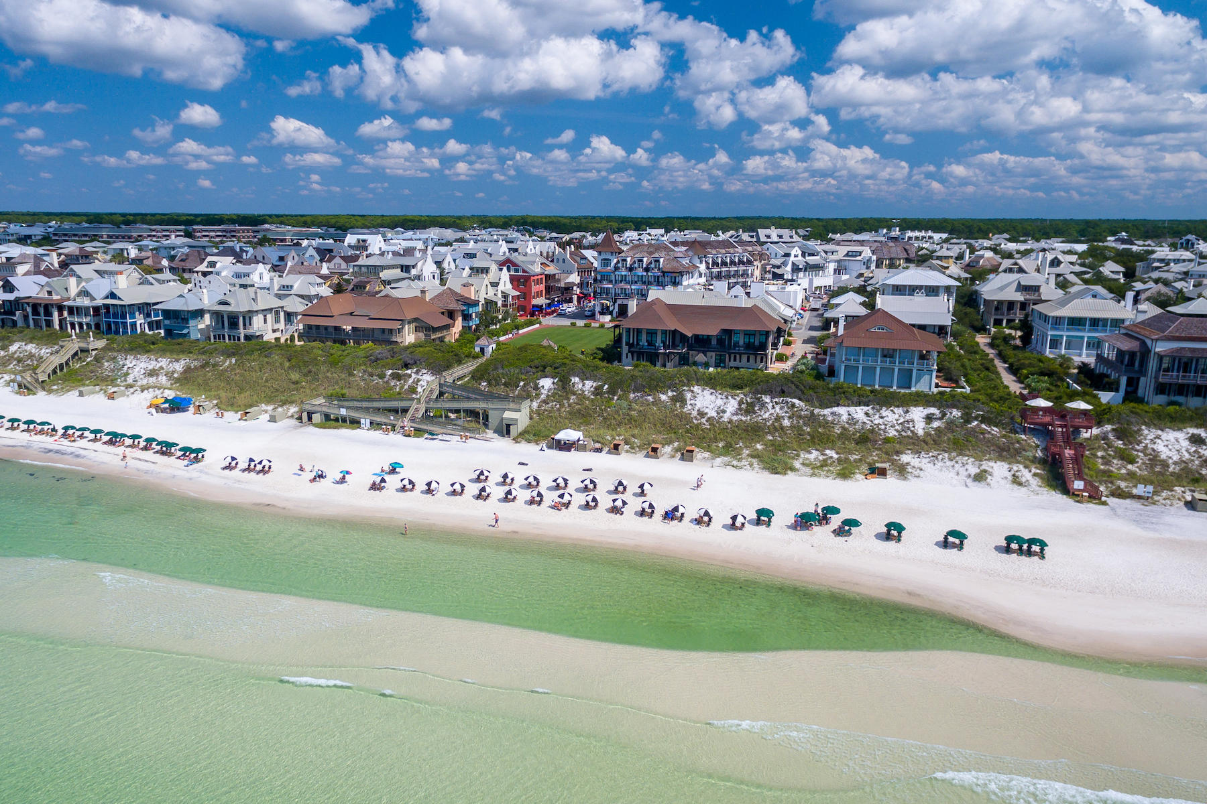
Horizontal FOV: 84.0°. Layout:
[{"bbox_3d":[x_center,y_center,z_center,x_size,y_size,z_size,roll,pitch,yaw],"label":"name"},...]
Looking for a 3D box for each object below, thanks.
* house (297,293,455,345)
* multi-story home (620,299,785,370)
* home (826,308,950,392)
[{"bbox_3d":[-43.580,-15.830,131.900,27.270,8.900,15.000,5,16,16],"label":"house"},{"bbox_3d":[16.810,-12.570,118.590,27.570,11.000,14.000,2,16,7],"label":"multi-story home"},{"bbox_3d":[44.600,-9.160,106.810,15.040,11.200,15.000,4,16,13],"label":"home"}]

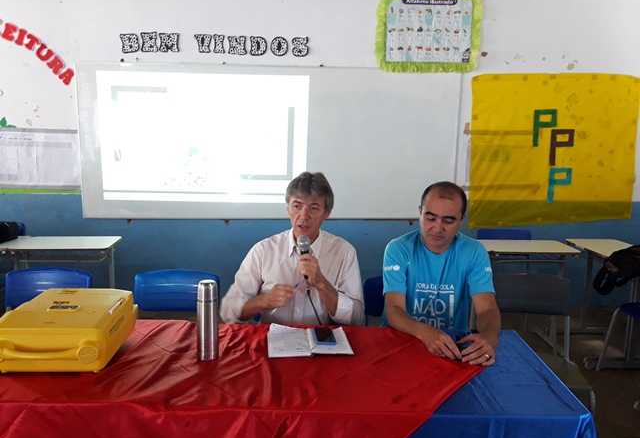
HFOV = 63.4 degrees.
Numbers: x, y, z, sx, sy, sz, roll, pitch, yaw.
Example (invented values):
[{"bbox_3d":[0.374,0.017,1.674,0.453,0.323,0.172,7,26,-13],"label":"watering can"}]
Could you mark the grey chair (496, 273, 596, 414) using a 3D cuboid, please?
[{"bbox_3d":[0.932,0.701,2.308,0.430,0.840,0.520,2,9,7],"label":"grey chair"}]

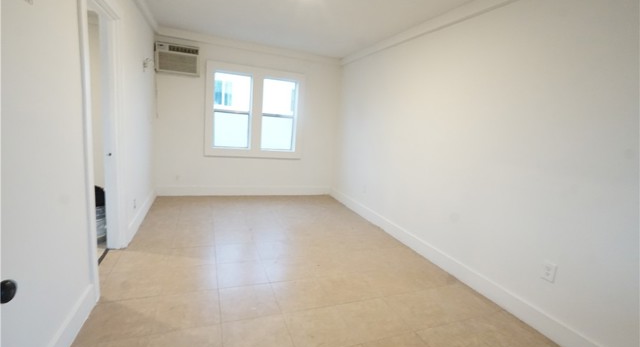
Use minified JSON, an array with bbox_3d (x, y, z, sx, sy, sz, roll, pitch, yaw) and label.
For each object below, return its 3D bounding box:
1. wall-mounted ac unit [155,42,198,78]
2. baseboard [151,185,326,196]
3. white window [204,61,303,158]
[{"bbox_3d":[-2.003,-1.598,4.014,0.530,0.375,0.200,1,11,-22],"label":"wall-mounted ac unit"},{"bbox_3d":[-1.129,0.310,4.873,2.901,0.163,0.022,1,11,-22],"label":"baseboard"},{"bbox_3d":[-1.031,-0.974,4.635,1.528,1.427,0.100,1,11,-22],"label":"white window"}]

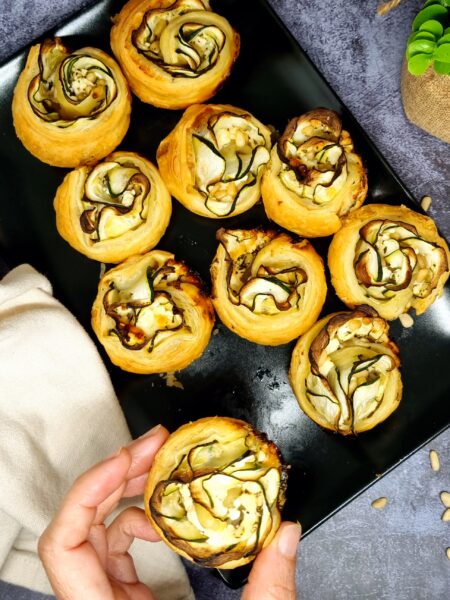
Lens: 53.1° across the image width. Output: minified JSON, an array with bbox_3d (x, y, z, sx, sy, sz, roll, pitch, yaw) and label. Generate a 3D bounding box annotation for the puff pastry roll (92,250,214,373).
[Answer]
[{"bbox_3d":[-0.040,0.007,0.259,0.067,0.041,0.068,0,82,0],"label":"puff pastry roll"}]

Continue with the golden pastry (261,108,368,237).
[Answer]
[{"bbox_3d":[0.052,-0.074,0.271,0.064,0.041,0.072,0,82,0],"label":"golden pastry"}]

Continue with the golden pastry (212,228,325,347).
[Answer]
[{"bbox_3d":[0.024,-0.007,0.261,0.065,0.041,0.065,0,82,0],"label":"golden pastry"}]

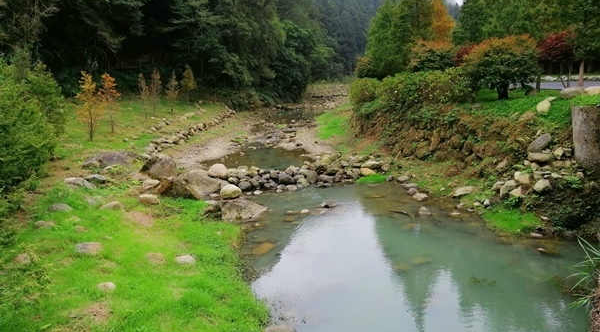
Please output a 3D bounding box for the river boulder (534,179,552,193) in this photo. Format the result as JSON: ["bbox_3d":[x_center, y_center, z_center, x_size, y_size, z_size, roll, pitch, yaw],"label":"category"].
[{"bbox_3d":[7.641,0.635,14.200,0.500,0.380,0.420,7,14,28],"label":"river boulder"}]

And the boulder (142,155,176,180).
[{"bbox_3d":[-5.649,0.016,18.000,1.350,0.900,1.100,-4,13,-17],"label":"boulder"}]

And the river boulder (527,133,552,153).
[{"bbox_3d":[8.076,-0.773,15.200,0.800,0.580,0.550,7,14,28],"label":"river boulder"}]

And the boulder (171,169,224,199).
[{"bbox_3d":[-3.728,0.656,16.500,1.900,0.900,1.400,-3,13,-13],"label":"boulder"}]

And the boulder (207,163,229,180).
[{"bbox_3d":[-3.257,0.213,17.900,0.800,0.560,0.720,-2,13,-10],"label":"boulder"}]

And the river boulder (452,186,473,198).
[{"bbox_3d":[5.905,0.928,16.300,0.700,0.300,0.480,5,13,20],"label":"river boulder"}]

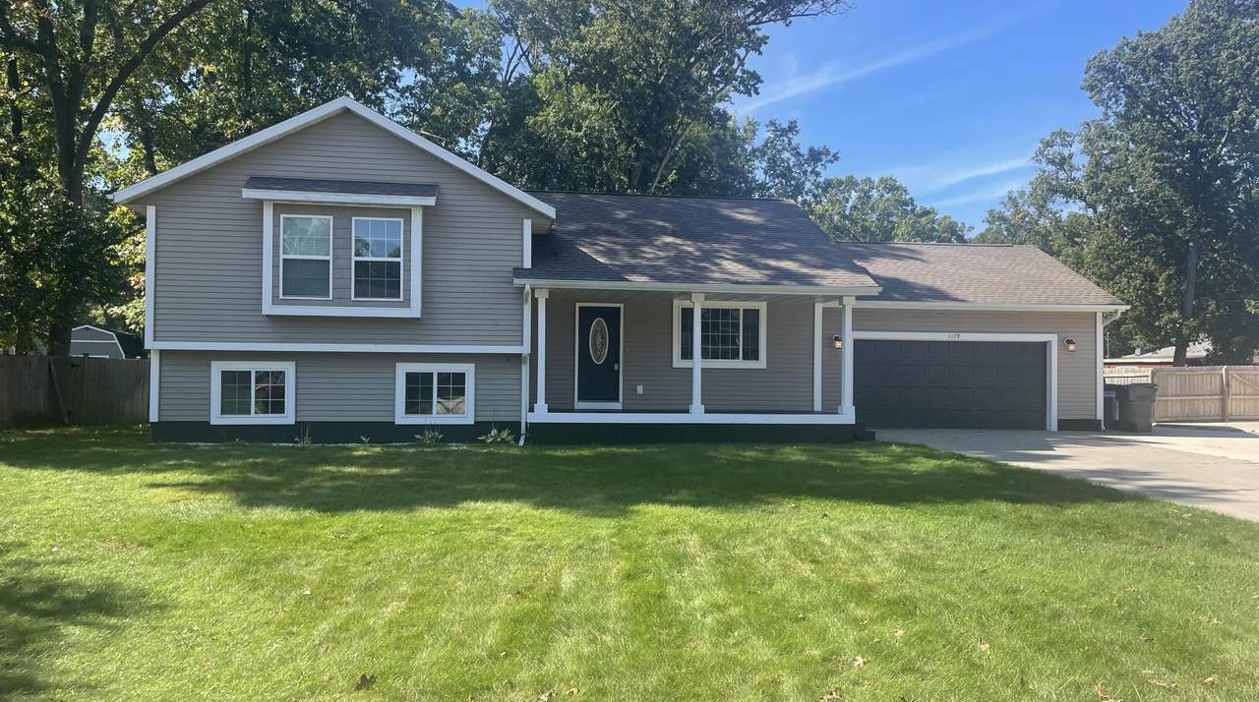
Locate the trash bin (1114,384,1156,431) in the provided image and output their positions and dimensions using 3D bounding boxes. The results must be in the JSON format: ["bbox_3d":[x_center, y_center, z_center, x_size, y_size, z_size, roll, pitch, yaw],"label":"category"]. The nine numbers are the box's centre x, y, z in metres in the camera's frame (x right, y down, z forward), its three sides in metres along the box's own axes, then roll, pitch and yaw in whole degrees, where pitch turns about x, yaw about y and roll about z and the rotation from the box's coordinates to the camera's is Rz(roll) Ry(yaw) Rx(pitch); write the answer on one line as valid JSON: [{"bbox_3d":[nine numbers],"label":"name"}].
[{"bbox_3d":[11.873,1.337,22.264,0.640,1.120,0.720,1,-1,-8],"label":"trash bin"}]

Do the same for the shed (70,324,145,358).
[{"bbox_3d":[-22.498,0.519,40.394,3.100,3.030,3.500,1,-1,-10],"label":"shed"}]

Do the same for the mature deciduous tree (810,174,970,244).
[{"bbox_3d":[15.835,-4.031,57.868,10.300,13.600,10.300,1,-1,0],"label":"mature deciduous tree"}]

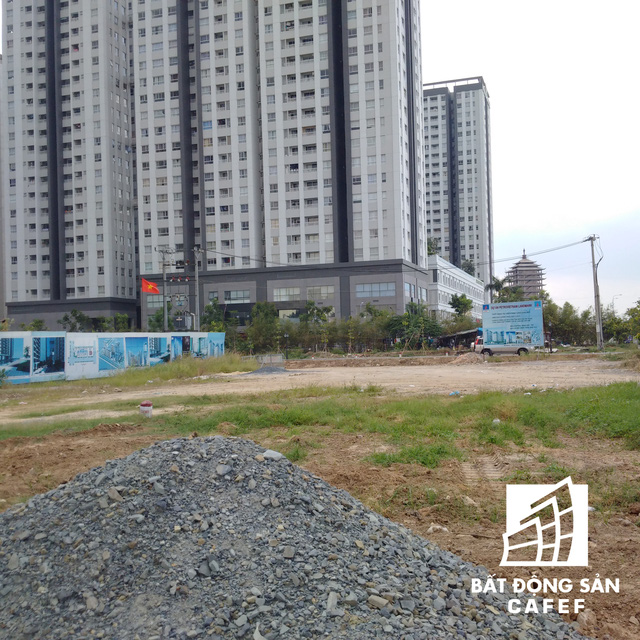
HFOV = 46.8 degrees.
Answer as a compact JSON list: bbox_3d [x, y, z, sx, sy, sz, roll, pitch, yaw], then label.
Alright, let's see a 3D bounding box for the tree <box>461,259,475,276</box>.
[{"bbox_3d":[39.026,-13.844,195.000,3.692,4.878,3.692,-2,0,0],"label":"tree"}]

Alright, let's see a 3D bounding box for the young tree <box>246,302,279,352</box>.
[{"bbox_3d":[-5.684,0.843,73.987,3.202,5.189,3.202,-2,0,0],"label":"young tree"}]

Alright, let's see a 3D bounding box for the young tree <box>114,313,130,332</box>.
[{"bbox_3d":[-21.302,1.587,79.988,1.731,4.799,1.731,-2,0,0],"label":"young tree"}]

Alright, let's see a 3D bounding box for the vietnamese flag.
[{"bbox_3d":[-13.982,-2.763,61.000,1.600,1.320,0.400,-1,0,-9],"label":"vietnamese flag"}]

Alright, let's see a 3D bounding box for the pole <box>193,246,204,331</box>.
[{"bbox_3d":[-10.542,-1.321,64.973,1.000,10.282,0.500,-2,0,0],"label":"pole"}]

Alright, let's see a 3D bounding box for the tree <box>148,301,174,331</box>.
[{"bbox_3d":[-16.428,1.009,76.985,2.707,5.664,2.707,-2,0,0],"label":"tree"}]

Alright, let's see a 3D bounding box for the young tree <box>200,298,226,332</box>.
[{"bbox_3d":[-10.723,0.748,74.985,2.637,5.859,2.637,-2,0,0],"label":"young tree"}]

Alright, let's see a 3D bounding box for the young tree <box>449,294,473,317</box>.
[{"bbox_3d":[17.563,-0.114,91.984,2.986,6.243,2.986,-2,0,0],"label":"young tree"}]

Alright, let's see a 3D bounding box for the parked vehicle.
[{"bbox_3d":[14.561,2.170,59.000,4.900,1.750,1.800,-2,0,6],"label":"parked vehicle"}]

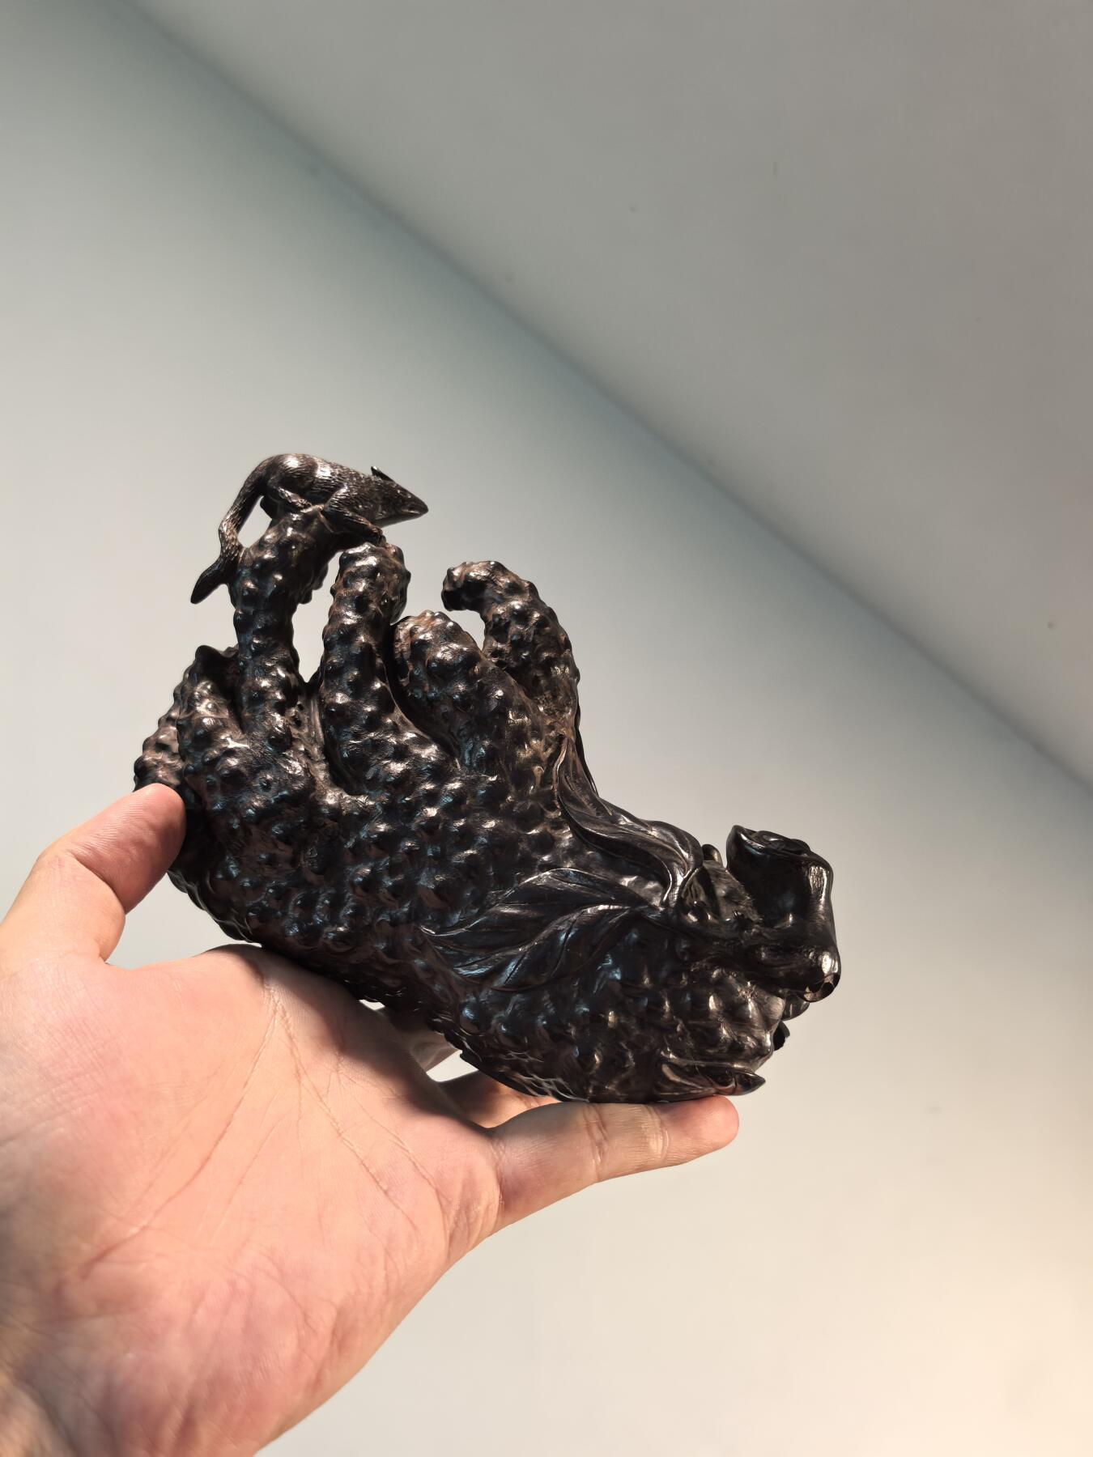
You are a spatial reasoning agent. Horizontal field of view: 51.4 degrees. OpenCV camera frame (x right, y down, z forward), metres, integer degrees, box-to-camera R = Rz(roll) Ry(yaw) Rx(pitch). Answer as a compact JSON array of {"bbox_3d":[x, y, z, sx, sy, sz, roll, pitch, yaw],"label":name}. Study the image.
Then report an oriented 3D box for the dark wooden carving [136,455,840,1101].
[{"bbox_3d":[-0.011,0.022,0.280,0.182,0.115,0.085,25,0,-10],"label":"dark wooden carving"}]

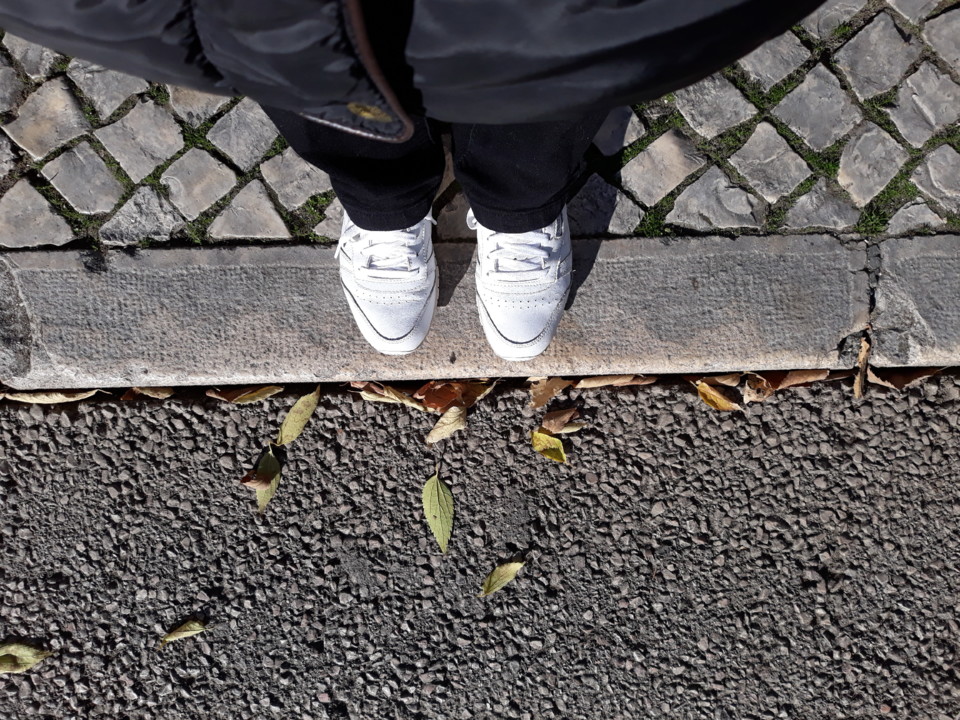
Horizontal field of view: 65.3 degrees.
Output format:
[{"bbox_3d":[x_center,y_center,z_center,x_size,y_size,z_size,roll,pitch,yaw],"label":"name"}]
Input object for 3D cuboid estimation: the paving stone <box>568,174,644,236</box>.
[{"bbox_3d":[0.157,-0.198,0.996,0.112,0.062,0.082,-1,86,-2],"label":"paving stone"}]

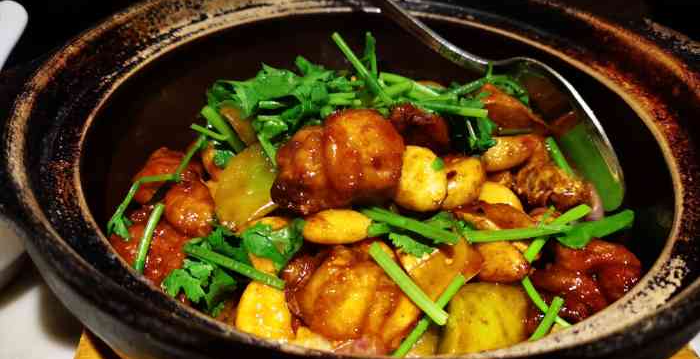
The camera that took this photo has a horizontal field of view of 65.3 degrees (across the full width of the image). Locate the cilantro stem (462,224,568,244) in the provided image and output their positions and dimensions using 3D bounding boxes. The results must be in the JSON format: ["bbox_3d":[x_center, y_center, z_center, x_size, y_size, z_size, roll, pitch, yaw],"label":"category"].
[{"bbox_3d":[0.063,0.020,0.207,0.043,0.004,0.004,-3,39,-13],"label":"cilantro stem"}]

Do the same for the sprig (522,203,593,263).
[{"bbox_3d":[0.081,0.021,0.211,0.040,0.005,0.005,-32,49,-24],"label":"sprig"}]

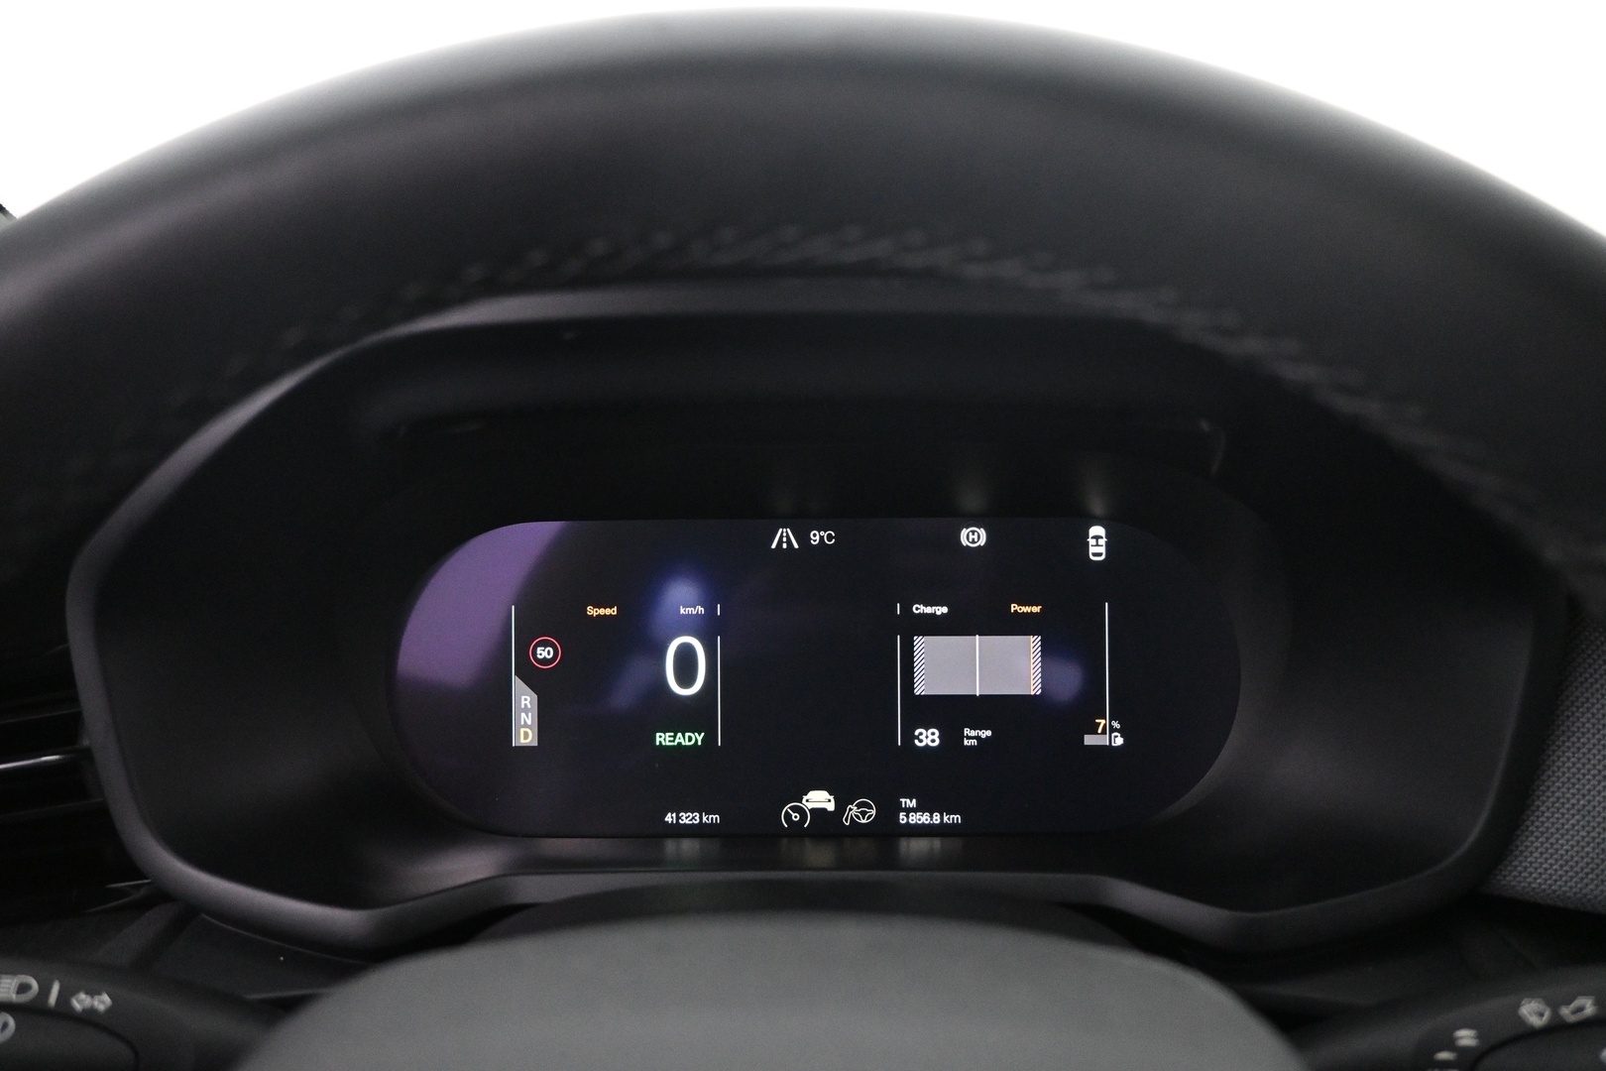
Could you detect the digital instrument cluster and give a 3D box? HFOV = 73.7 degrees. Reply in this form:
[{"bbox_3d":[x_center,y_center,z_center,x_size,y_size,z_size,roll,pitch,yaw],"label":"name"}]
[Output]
[{"bbox_3d":[0.005,0.048,0.375,0.290,0.108,0.020,0,-1,1],"label":"digital instrument cluster"}]

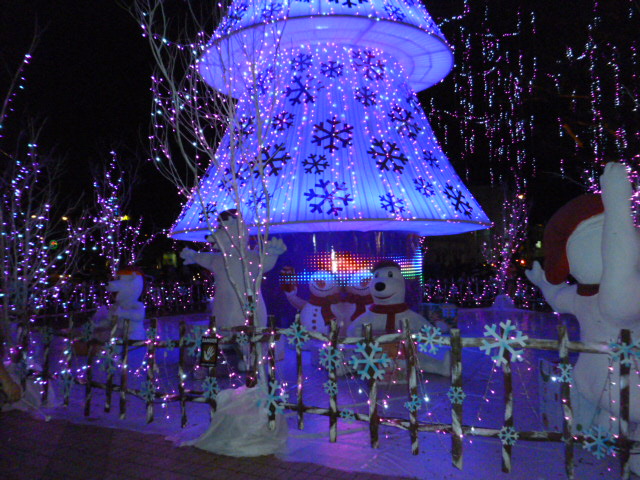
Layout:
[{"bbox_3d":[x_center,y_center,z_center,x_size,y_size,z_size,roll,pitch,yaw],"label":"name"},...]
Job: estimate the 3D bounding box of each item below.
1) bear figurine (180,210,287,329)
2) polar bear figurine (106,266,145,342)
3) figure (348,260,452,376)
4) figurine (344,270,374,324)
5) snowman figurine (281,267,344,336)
[{"bbox_3d":[-1.161,0.676,6.950,0.900,2.140,1.300,-2,-1,-41],"label":"bear figurine"},{"bbox_3d":[-3.585,1.203,9.350,1.000,1.380,1.200,-2,-1,-18],"label":"polar bear figurine"},{"bbox_3d":[0.957,0.959,6.650,1.350,1.380,1.100,-3,-1,18],"label":"figure"},{"bbox_3d":[0.748,1.117,8.700,0.850,1.150,0.650,-3,-1,0],"label":"figurine"},{"bbox_3d":[-0.118,1.145,8.700,1.050,1.170,0.650,-3,-1,0],"label":"snowman figurine"}]

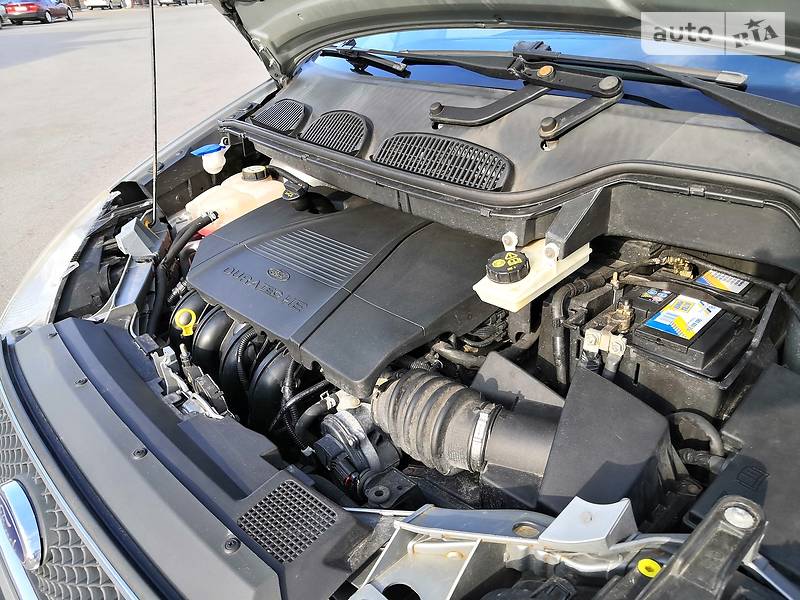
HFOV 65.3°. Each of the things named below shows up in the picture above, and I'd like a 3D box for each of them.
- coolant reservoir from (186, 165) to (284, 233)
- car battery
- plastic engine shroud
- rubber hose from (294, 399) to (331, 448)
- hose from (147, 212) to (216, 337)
[{"bbox_3d":[-0.347,-0.178,1.396,0.235,0.190,0.160,-28,36,-37],"label":"coolant reservoir"},{"bbox_3d":[0.475,0.080,1.067,0.278,0.190,0.177,-28,36,-37],"label":"car battery"},{"bbox_3d":[-0.129,-0.049,1.070,0.590,0.070,0.355,23,48,41],"label":"plastic engine shroud"},{"bbox_3d":[-0.121,0.170,0.872,0.060,0.062,0.035,-28,36,-37],"label":"rubber hose"},{"bbox_3d":[-0.416,-0.055,1.201,0.060,0.185,0.240,11,32,27],"label":"hose"}]

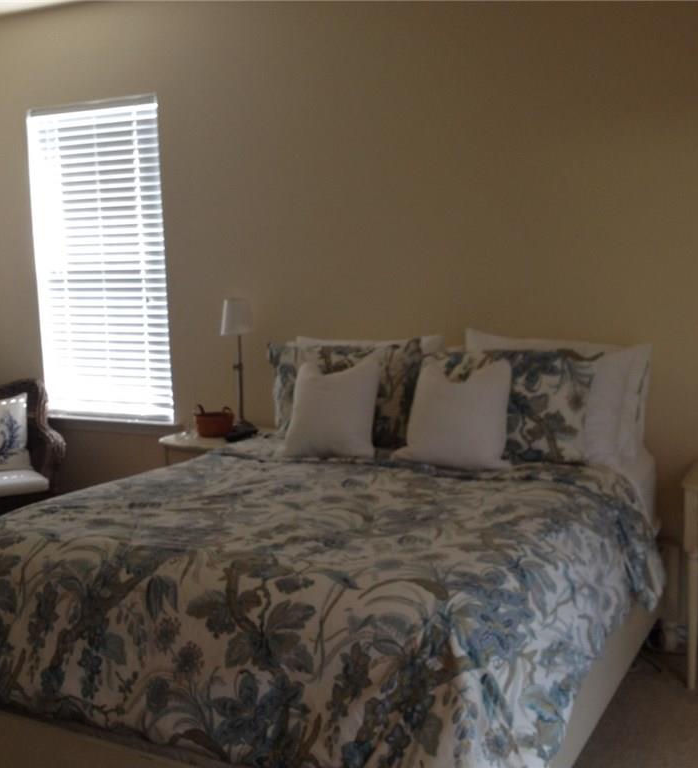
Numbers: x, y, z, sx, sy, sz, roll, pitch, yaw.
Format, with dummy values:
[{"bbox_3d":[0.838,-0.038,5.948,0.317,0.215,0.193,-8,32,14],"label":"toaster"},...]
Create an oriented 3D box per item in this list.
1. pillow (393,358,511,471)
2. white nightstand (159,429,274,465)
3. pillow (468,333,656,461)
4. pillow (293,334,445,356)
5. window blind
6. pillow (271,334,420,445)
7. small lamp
[{"bbox_3d":[0.367,0.100,3.702,0.412,0.402,0.147,2,-7,27],"label":"pillow"},{"bbox_3d":[-0.563,0.594,4.447,0.451,0.730,0.358,2,8,27],"label":"white nightstand"},{"bbox_3d":[0.734,0.046,3.725,0.657,0.461,0.186,2,-7,27],"label":"pillow"},{"bbox_3d":[0.074,0.023,4.097,0.627,0.451,0.167,2,-7,27],"label":"pillow"},{"bbox_3d":[-1.164,-0.553,4.840,0.774,1.470,0.059,2,8,27],"label":"window blind"},{"bbox_3d":[-0.028,0.038,3.993,0.647,0.441,0.167,2,-7,27],"label":"pillow"},{"bbox_3d":[-0.453,-0.056,4.271,0.157,0.583,0.157,-2,7,0],"label":"small lamp"}]

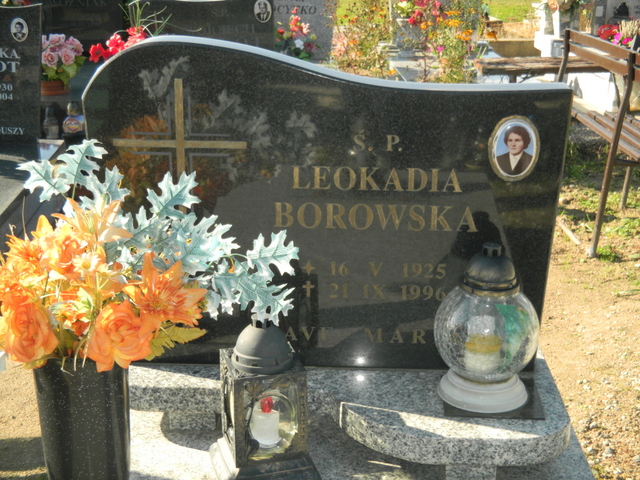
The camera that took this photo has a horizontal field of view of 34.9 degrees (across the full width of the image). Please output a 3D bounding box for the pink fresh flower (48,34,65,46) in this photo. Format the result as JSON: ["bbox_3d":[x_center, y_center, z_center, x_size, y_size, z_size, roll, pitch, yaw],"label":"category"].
[{"bbox_3d":[-1.218,-0.922,4.700,0.075,0.060,0.065,-1,18,-6],"label":"pink fresh flower"}]

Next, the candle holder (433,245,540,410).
[{"bbox_3d":[0.317,0.156,1.940,0.200,0.303,0.200,1,18,0],"label":"candle holder"}]

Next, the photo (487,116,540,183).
[{"bbox_3d":[0.373,-0.175,1.950,0.098,0.130,0.013,2,18,2],"label":"photo"}]

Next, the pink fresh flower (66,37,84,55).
[{"bbox_3d":[-1.135,-0.899,4.700,0.085,0.080,0.070,-12,22,-35],"label":"pink fresh flower"}]

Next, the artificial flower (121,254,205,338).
[{"bbox_3d":[-0.225,0.079,1.470,0.120,0.120,0.075,-1,3,-7],"label":"artificial flower"}]

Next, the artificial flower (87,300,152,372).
[{"bbox_3d":[-0.288,0.139,1.460,0.095,0.100,0.070,-1,3,-7],"label":"artificial flower"}]

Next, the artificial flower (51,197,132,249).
[{"bbox_3d":[-0.336,-0.024,1.500,0.112,0.072,0.085,-1,18,-5],"label":"artificial flower"}]

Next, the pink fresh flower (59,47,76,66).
[{"bbox_3d":[-1.160,-0.843,4.670,0.080,0.085,0.065,1,18,0],"label":"pink fresh flower"}]

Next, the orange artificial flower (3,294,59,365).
[{"bbox_3d":[-0.418,0.129,1.470,0.078,0.098,0.070,3,0,6],"label":"orange artificial flower"}]

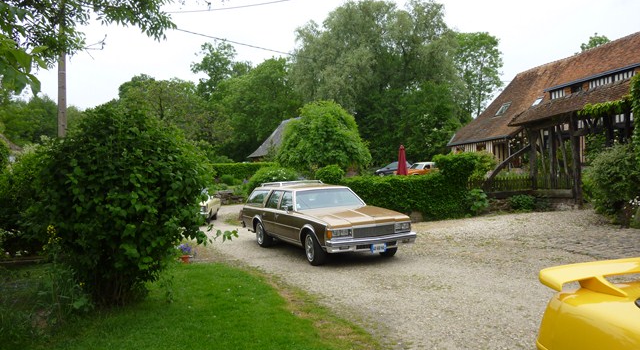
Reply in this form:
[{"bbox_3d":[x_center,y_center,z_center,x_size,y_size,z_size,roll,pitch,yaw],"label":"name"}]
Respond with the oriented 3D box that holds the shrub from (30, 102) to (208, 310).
[{"bbox_3d":[-2.728,0.412,6.450,2.450,2.820,2.300,-1,-1,-22],"label":"shrub"}]

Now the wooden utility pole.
[{"bbox_3d":[-8.630,-2.250,15.500,0.280,8.100,0.280,-2,0,0],"label":"wooden utility pole"}]

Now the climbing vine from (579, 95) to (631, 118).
[{"bbox_3d":[9.171,-2.208,14.900,0.600,0.600,3.100,-1,-1,-3],"label":"climbing vine"}]

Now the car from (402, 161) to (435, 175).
[{"bbox_3d":[7.390,-0.160,33.000,4.300,1.430,1.700,-1,-1,-35],"label":"car"}]

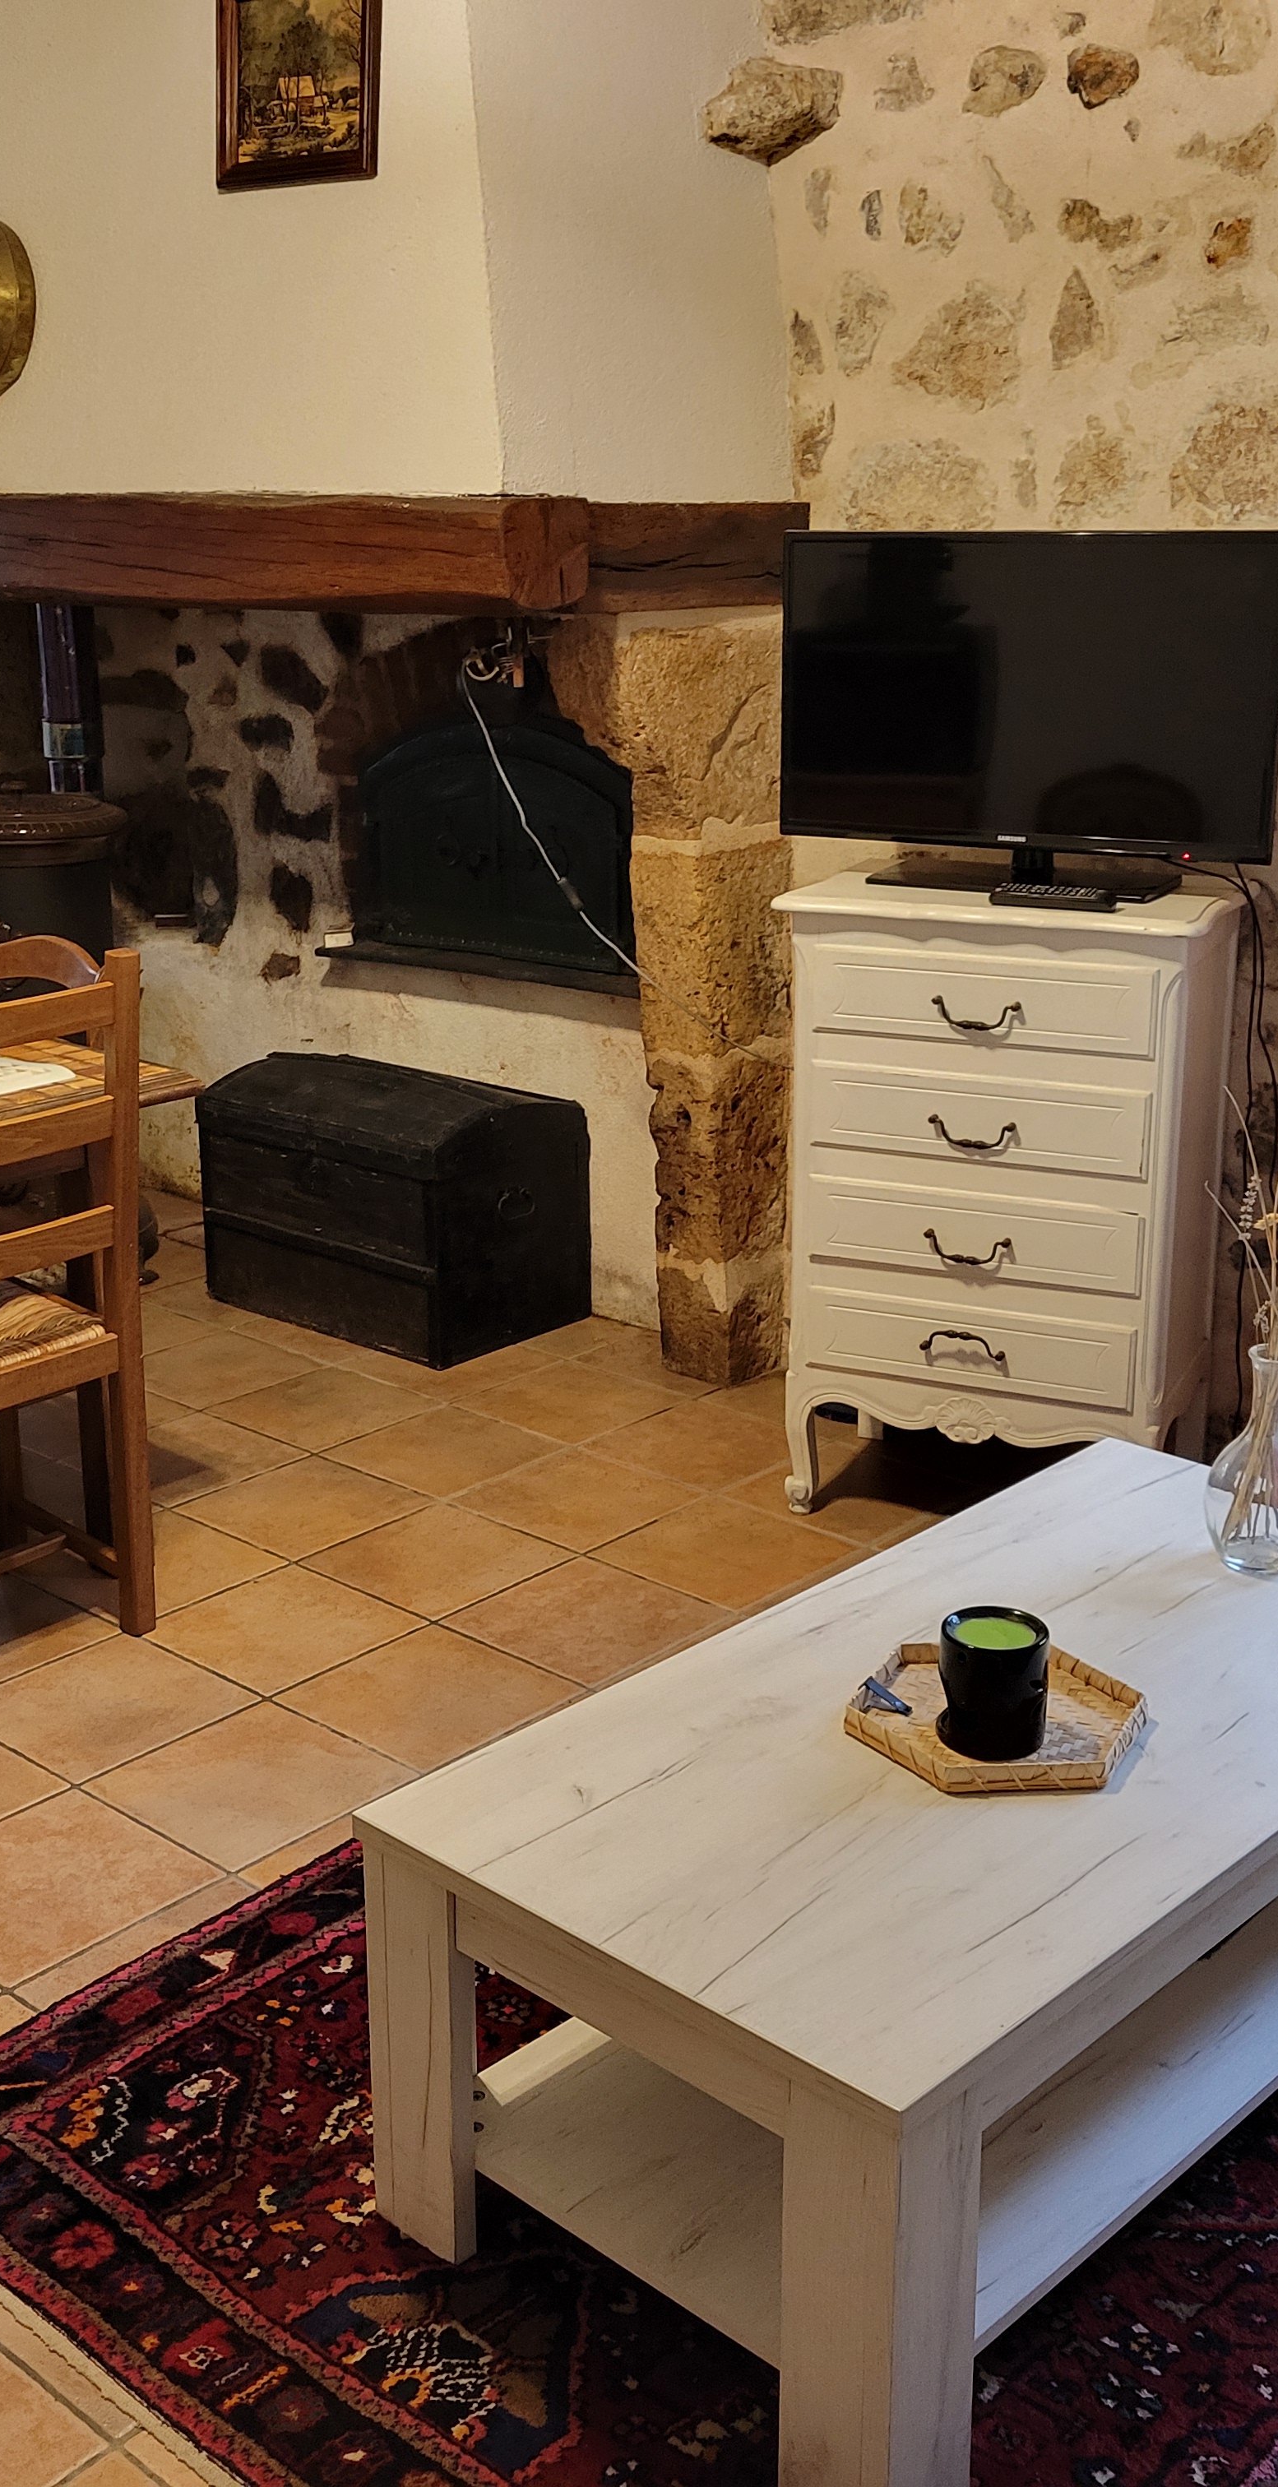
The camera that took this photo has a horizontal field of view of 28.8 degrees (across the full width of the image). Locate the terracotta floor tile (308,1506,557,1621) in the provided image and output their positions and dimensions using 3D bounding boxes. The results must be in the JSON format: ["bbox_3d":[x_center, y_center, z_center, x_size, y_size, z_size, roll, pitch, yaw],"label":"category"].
[{"bbox_3d":[-0.299,0.477,3.723,0.300,0.010,0.300,14,23,40],"label":"terracotta floor tile"}]

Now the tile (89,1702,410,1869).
[{"bbox_3d":[-0.476,0.667,3.055,0.296,0.010,0.296,15,23,40],"label":"tile"}]

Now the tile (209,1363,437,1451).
[{"bbox_3d":[-0.549,0.289,4.339,0.292,0.010,0.292,15,23,40],"label":"tile"}]

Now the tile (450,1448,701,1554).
[{"bbox_3d":[-0.095,0.407,3.947,0.292,0.010,0.292,15,23,40],"label":"tile"}]

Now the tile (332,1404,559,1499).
[{"bbox_3d":[-0.320,0.350,4.136,0.300,0.010,0.300,14,23,40],"label":"tile"}]

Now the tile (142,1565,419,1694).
[{"bbox_3d":[-0.503,0.546,3.516,0.292,0.010,0.292,15,23,40],"label":"tile"}]

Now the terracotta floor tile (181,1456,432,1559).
[{"bbox_3d":[-0.520,0.413,3.873,0.296,0.010,0.296,15,23,40],"label":"terracotta floor tile"}]

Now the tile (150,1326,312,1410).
[{"bbox_3d":[-0.774,0.233,4.530,0.300,0.010,0.300,14,23,40],"label":"tile"}]

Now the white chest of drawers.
[{"bbox_3d":[0.555,-0.055,3.791,0.633,0.952,0.367,7,19,24],"label":"white chest of drawers"}]

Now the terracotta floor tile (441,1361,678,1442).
[{"bbox_3d":[-0.121,0.279,4.357,0.292,0.010,0.292,15,23,40],"label":"terracotta floor tile"}]

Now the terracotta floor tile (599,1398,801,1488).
[{"bbox_3d":[0.112,0.339,4.155,0.300,0.010,0.300,14,23,40],"label":"terracotta floor tile"}]

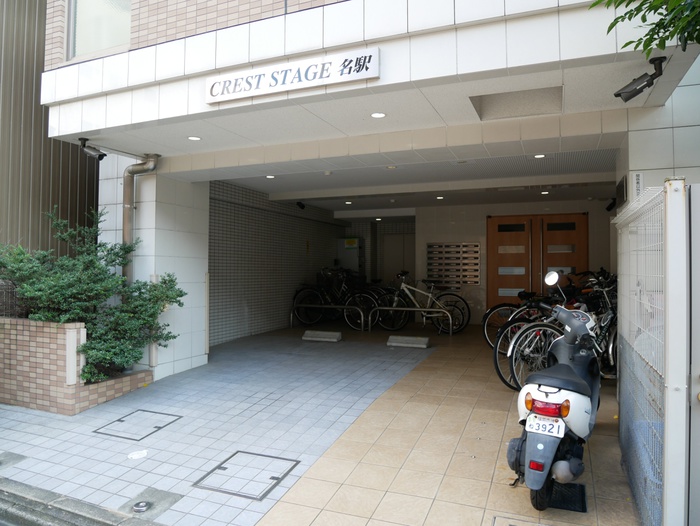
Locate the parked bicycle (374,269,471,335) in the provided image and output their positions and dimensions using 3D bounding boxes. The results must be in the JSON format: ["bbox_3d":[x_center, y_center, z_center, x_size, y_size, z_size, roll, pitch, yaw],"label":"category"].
[{"bbox_3d":[1.260,0.704,8.605,1.710,1.050,0.600,0,-1,23],"label":"parked bicycle"}]

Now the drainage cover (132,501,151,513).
[{"bbox_3d":[-1.293,1.513,3.013,0.105,0.035,0.105,-2,5,0],"label":"drainage cover"}]

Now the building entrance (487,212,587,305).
[{"bbox_3d":[3.652,0.154,9.513,1.854,2.198,0.100,0,-1,22],"label":"building entrance"}]

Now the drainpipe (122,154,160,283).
[{"bbox_3d":[-2.306,-0.002,5.355,0.537,2.297,0.140,0,-1,22],"label":"drainpipe"}]

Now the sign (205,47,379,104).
[{"bbox_3d":[-0.445,-1.321,3.502,1.396,0.192,0.050,0,-1,22],"label":"sign"}]

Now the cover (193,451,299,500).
[{"bbox_3d":[-0.706,1.483,3.395,0.532,0.030,0.522,0,5,22],"label":"cover"}]

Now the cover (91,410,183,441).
[{"bbox_3d":[-1.875,1.449,4.330,0.534,0.030,0.513,0,5,22],"label":"cover"}]

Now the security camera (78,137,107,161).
[{"bbox_3d":[-2.421,-1.061,4.547,0.265,0.210,0.100,6,0,13],"label":"security camera"}]

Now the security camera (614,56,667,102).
[{"bbox_3d":[1.723,-1.077,2.865,0.260,0.220,0.100,-7,-4,26],"label":"security camera"}]

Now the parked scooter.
[{"bbox_3d":[1.421,0.785,3.290,0.660,1.220,1.680,1,6,33],"label":"parked scooter"}]

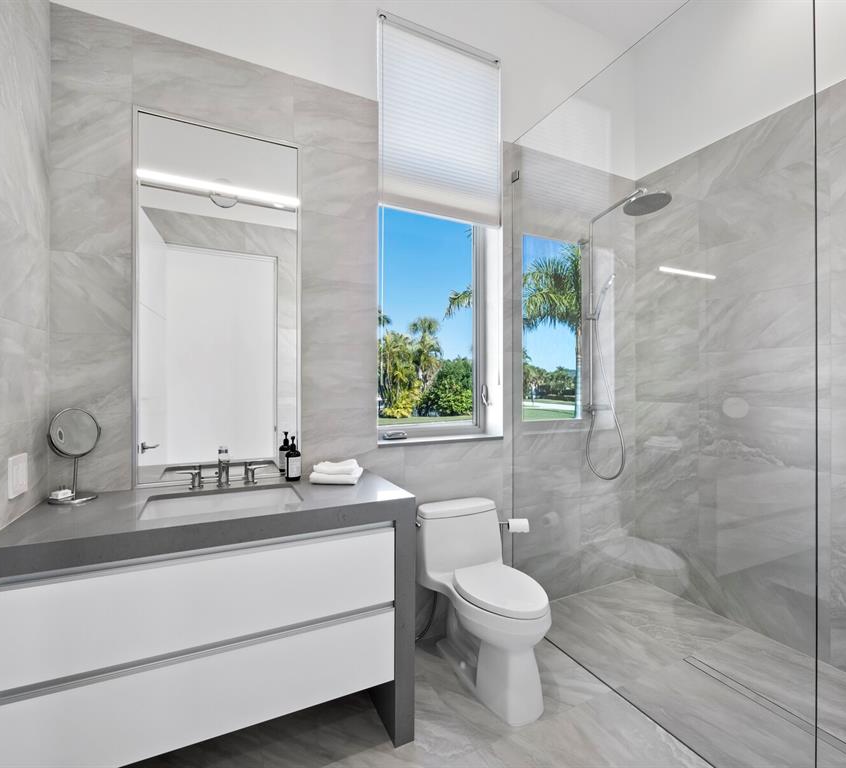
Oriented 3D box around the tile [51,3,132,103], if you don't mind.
[{"bbox_3d":[-1.261,-1.252,1.581,0.251,0.305,0.015,0,0,-25],"label":"tile"}]

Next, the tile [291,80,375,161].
[{"bbox_3d":[-0.415,-1.252,1.978,0.402,0.305,0.015,0,0,-25],"label":"tile"}]

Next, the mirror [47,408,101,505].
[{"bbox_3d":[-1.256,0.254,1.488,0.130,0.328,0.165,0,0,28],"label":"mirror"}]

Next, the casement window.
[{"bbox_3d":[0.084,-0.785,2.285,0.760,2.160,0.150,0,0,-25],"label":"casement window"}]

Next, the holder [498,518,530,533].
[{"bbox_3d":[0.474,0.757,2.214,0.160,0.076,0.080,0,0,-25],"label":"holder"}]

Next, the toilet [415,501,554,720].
[{"bbox_3d":[0.298,0.978,1.902,0.395,0.725,0.715,0,0,-25],"label":"toilet"}]

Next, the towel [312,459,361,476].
[{"bbox_3d":[-0.379,0.362,1.805,0.170,0.042,0.140,0,0,6],"label":"towel"}]

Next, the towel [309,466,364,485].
[{"bbox_3d":[-0.371,0.398,1.804,0.190,0.040,0.160,0,0,6],"label":"towel"}]

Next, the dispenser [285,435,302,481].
[{"bbox_3d":[-0.566,0.321,1.809,0.067,0.194,0.067,0,0,-22],"label":"dispenser"}]

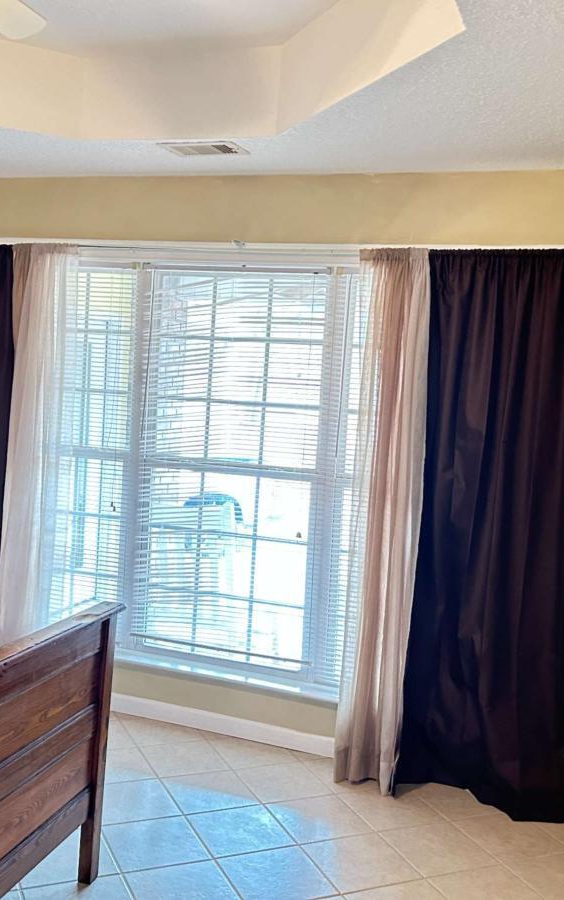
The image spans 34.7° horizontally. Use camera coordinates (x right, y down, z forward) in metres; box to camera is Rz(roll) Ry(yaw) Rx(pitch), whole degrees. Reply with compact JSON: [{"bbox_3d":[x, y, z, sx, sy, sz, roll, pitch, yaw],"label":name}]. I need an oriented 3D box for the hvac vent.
[{"bbox_3d":[-0.297,-1.151,3.461,0.310,0.020,0.190,5,4,20],"label":"hvac vent"}]

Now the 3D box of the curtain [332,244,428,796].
[{"bbox_3d":[0.379,0.268,3.550,0.310,2.110,0.160,5,4,20],"label":"curtain"}]

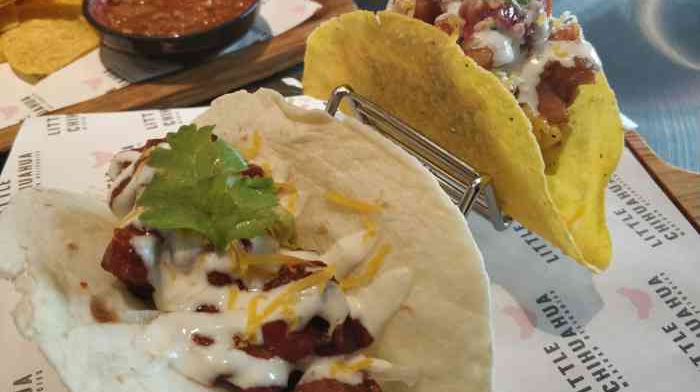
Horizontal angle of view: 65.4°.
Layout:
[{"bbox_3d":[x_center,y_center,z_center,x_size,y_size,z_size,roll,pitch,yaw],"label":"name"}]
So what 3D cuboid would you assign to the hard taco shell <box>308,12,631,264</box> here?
[{"bbox_3d":[0.040,-0.040,0.209,0.049,0.070,0.151,-31,51,-28],"label":"hard taco shell"}]

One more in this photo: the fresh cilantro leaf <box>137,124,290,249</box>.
[{"bbox_3d":[-0.039,-0.002,0.154,0.039,0.013,0.044,-19,59,-14],"label":"fresh cilantro leaf"}]

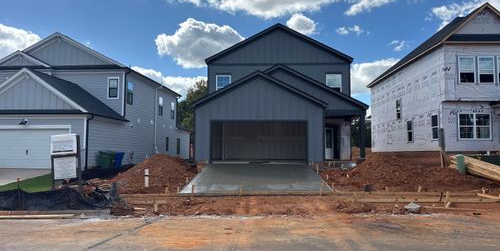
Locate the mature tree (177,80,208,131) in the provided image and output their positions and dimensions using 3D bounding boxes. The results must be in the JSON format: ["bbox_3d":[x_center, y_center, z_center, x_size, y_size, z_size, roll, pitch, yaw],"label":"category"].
[{"bbox_3d":[-6.358,-0.931,51.503,6.800,10.700,7.000,0,-4,3],"label":"mature tree"}]

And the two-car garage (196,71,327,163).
[{"bbox_3d":[0.620,-0.250,22.100,6.800,4.650,6.200,0,-3,2],"label":"two-car garage"}]

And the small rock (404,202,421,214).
[{"bbox_3d":[3.882,1.981,8.977,0.350,0.270,0.270,0,-4,3],"label":"small rock"}]

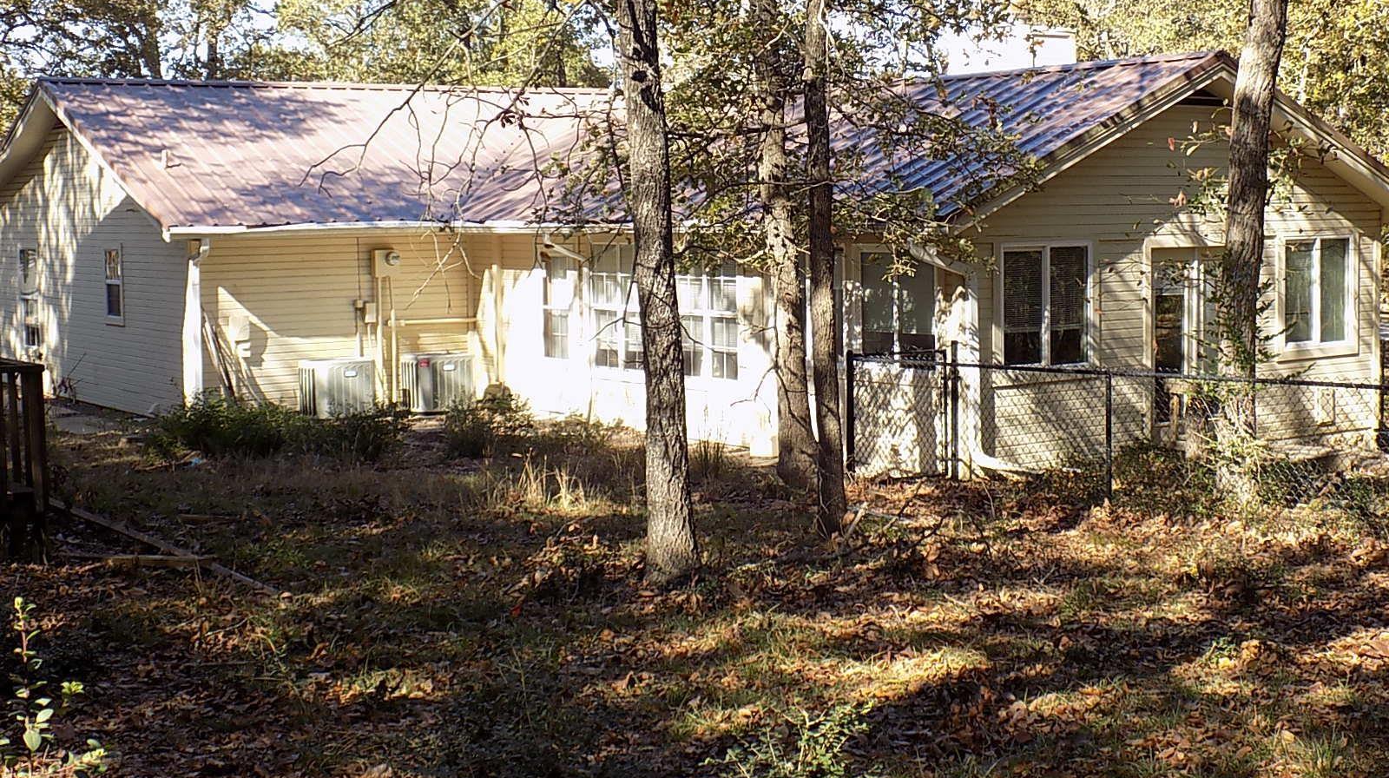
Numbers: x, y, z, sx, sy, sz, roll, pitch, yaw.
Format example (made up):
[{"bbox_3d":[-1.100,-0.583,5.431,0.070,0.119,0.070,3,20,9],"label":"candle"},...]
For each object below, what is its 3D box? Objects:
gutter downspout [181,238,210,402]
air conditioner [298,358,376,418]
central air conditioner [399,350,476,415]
[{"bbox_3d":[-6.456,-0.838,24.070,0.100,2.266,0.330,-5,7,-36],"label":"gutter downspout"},{"bbox_3d":[-4.785,-0.002,24.705,0.789,0.715,0.789,-5,7,-36],"label":"air conditioner"},{"bbox_3d":[-3.567,-0.085,25.650,0.788,0.731,0.788,-5,7,-36],"label":"central air conditioner"}]

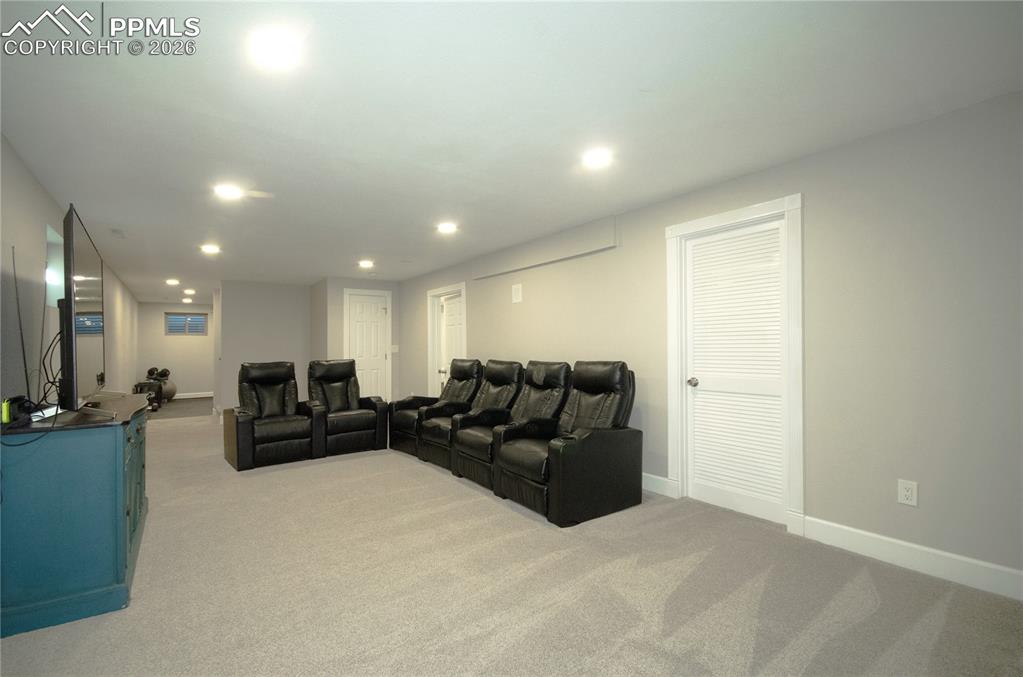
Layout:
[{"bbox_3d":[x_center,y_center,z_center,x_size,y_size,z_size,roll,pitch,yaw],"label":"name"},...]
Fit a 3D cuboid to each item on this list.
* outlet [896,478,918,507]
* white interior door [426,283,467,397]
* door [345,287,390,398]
[{"bbox_3d":[2.113,0.827,2.268,0.012,0.121,0.077,0,-1,-38],"label":"outlet"},{"bbox_3d":[-0.985,0.297,6.280,0.120,2.100,1.050,0,-1,-38],"label":"white interior door"},{"bbox_3d":[-2.380,0.300,7.060,0.780,2.140,0.100,0,-1,-32],"label":"door"}]

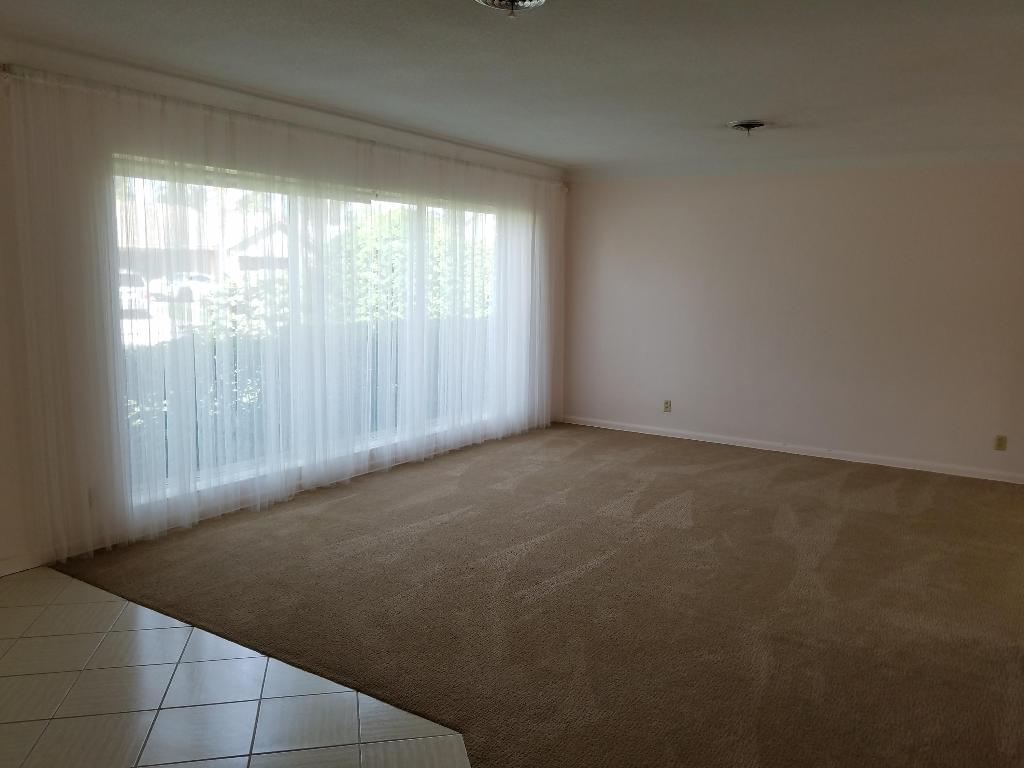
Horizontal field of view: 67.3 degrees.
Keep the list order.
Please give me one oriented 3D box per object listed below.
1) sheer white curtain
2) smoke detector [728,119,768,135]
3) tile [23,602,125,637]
[{"bbox_3d":[-0.904,-0.527,5.689,0.130,2.388,4.966,6,9,34],"label":"sheer white curtain"},{"bbox_3d":[1.561,-1.690,5.105,0.250,0.070,0.250,6,9,34],"label":"smoke detector"},{"bbox_3d":[-1.855,1.005,3.287,0.325,0.010,0.325,-1,8,-13],"label":"tile"}]

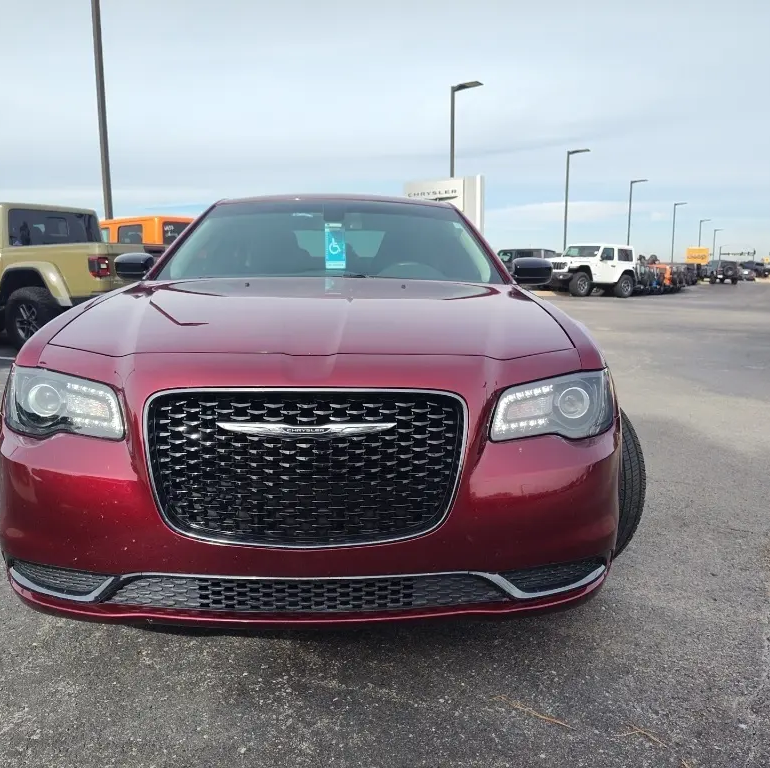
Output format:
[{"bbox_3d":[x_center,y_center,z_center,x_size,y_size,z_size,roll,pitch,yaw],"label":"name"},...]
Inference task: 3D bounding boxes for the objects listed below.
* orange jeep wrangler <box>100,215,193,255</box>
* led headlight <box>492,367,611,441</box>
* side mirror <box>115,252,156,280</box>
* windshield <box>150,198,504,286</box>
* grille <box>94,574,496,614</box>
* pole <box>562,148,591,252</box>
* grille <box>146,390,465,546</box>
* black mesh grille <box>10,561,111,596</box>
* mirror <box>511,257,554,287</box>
[{"bbox_3d":[-4.269,-2.038,12.374,5.450,1.870,1.880,5,11,26],"label":"orange jeep wrangler"},{"bbox_3d":[0.465,0.058,1.869,0.420,0.175,0.300,0,10,-2],"label":"led headlight"},{"bbox_3d":[-1.200,-0.565,3.281,0.215,0.140,0.140,0,10,-2],"label":"side mirror"},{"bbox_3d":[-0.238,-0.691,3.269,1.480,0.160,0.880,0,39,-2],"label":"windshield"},{"bbox_3d":[-0.193,0.506,1.714,1.000,0.100,0.110,0,10,-2],"label":"grille"},{"bbox_3d":[13.087,-11.504,46.896,1.455,8.593,0.400,6,11,29],"label":"pole"},{"bbox_3d":[-0.191,0.211,1.698,0.785,0.400,0.130,0,10,-2],"label":"grille"},{"bbox_3d":[-0.845,0.492,1.777,0.380,0.100,0.110,4,11,20],"label":"black mesh grille"},{"bbox_3d":[0.719,-0.554,3.344,0.215,0.145,0.140,0,10,-2],"label":"mirror"}]

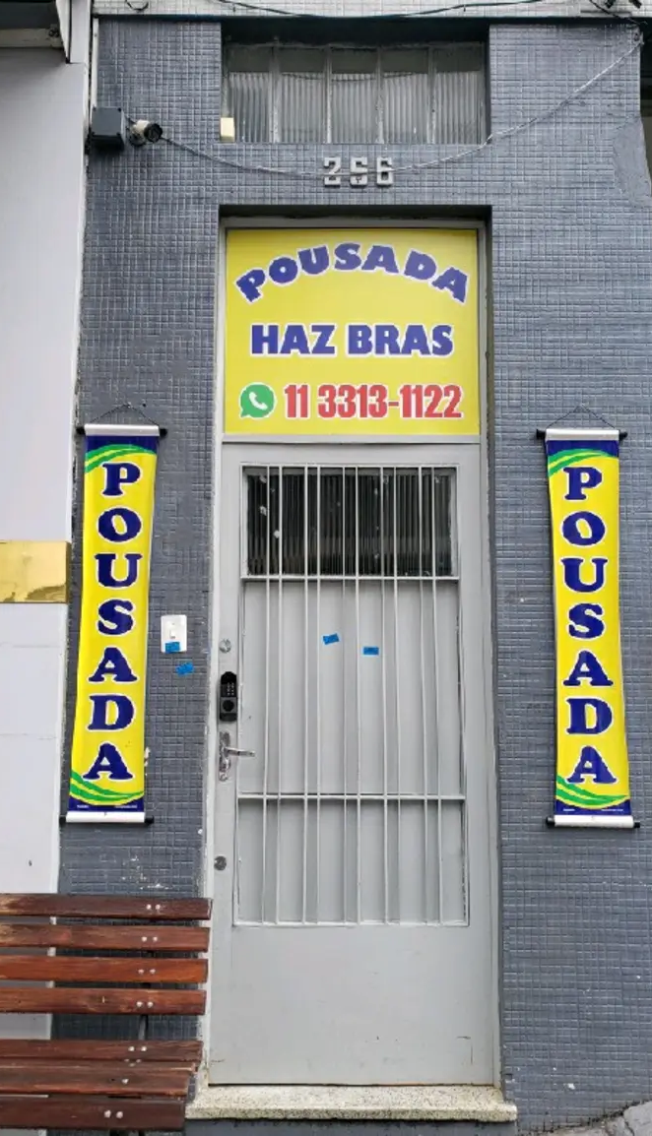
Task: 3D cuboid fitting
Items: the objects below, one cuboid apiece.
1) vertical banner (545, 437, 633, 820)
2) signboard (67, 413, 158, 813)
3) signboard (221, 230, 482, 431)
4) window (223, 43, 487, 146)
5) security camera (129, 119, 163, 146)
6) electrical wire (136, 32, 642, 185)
[{"bbox_3d":[0.853,0.178,2.772,0.265,1.297,0.040,0,-7,0],"label":"vertical banner"},{"bbox_3d":[-0.688,0.165,2.777,0.265,1.295,0.040,0,-7,0],"label":"signboard"},{"bbox_3d":[0.090,-0.840,3.015,0.895,0.762,0.020,0,-7,0],"label":"signboard"},{"bbox_3d":[0.107,-1.719,3.128,0.940,0.434,0.050,0,-7,0],"label":"window"},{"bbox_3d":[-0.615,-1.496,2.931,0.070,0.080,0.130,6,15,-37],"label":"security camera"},{"bbox_3d":[0.261,-1.633,3.001,1.724,0.589,0.040,0,-7,0],"label":"electrical wire"}]

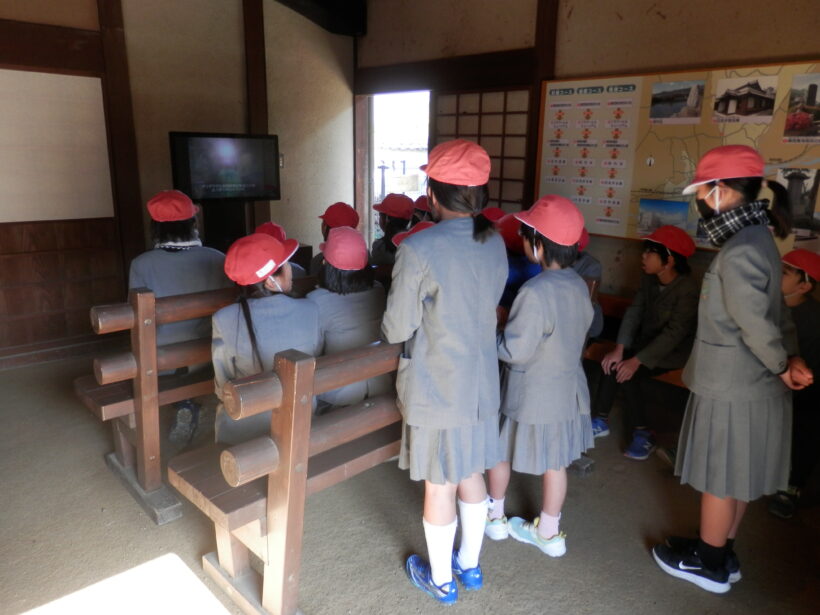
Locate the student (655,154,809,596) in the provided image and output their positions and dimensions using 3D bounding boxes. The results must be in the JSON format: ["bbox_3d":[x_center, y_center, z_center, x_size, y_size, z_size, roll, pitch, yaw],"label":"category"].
[{"bbox_3d":[1.064,0.229,1.901,0.380,1.435,0.380,11,17,34],"label":"student"}]

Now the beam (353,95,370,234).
[{"bbox_3d":[-0.403,-0.894,5.168,0.120,1.800,0.130,-12,20,-40],"label":"beam"}]

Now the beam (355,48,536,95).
[{"bbox_3d":[0.190,-1.676,4.262,0.140,0.210,1.860,-12,20,-40],"label":"beam"}]

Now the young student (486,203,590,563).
[{"bbox_3d":[0.432,0.254,2.041,0.290,1.260,0.380,14,20,38],"label":"young student"}]

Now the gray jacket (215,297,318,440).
[{"bbox_3d":[-0.460,0.200,1.936,0.400,0.530,0.320,-7,17,-29],"label":"gray jacket"}]

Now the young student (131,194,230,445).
[{"bbox_3d":[-1.043,0.075,2.670,0.420,1.210,0.540,-8,18,-32],"label":"young student"}]

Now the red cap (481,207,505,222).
[{"bbox_3d":[0.464,-0.517,3.500,0.250,0.140,0.180,8,15,24],"label":"red cap"}]

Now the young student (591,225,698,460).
[{"bbox_3d":[1.126,0.145,2.824,0.570,1.090,0.430,-6,17,-26],"label":"young student"}]

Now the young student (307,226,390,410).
[{"bbox_3d":[-0.308,0.242,2.252,0.400,1.140,0.560,-8,18,-32],"label":"young student"}]

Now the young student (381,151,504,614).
[{"bbox_3d":[0.123,0.215,1.833,0.400,1.430,0.290,-11,19,-38],"label":"young student"}]

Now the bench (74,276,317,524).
[{"bbox_3d":[-0.569,0.224,2.868,1.780,0.840,0.620,-12,20,-40],"label":"bench"}]

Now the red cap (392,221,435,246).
[{"bbox_3d":[0.043,-0.268,2.230,0.250,0.135,0.185,12,18,33],"label":"red cap"}]

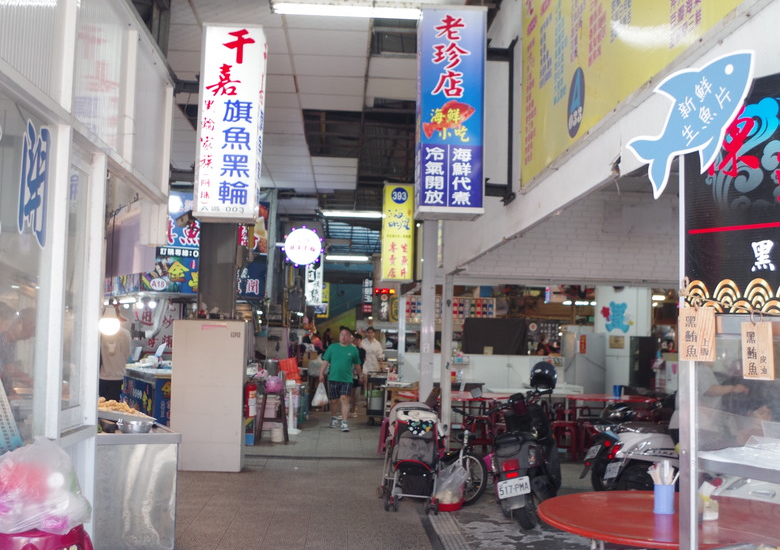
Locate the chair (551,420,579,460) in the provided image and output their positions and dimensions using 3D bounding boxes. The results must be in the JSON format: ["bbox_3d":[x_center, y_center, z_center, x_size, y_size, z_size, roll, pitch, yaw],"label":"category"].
[{"bbox_3d":[2.200,2.055,10.978,0.330,0.460,0.330,1,-4,-3],"label":"chair"}]

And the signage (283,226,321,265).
[{"bbox_3d":[-1.272,-0.416,12.802,0.560,0.560,0.120,1,-4,-3],"label":"signage"}]

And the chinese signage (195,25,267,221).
[{"bbox_3d":[-1.028,-0.966,5.675,0.373,1.232,0.300,1,-4,-3],"label":"chinese signage"}]

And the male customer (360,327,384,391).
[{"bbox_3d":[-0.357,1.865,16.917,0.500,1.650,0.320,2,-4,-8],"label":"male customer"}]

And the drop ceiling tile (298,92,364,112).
[{"bbox_3d":[-0.550,-1.649,8.325,0.593,0.020,0.569,1,-4,-3],"label":"drop ceiling tile"}]

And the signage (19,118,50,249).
[{"bbox_3d":[-1.278,-0.323,3.159,0.020,0.436,0.324,1,-4,-3],"label":"signage"}]

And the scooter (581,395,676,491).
[{"bbox_3d":[2.732,1.593,8.093,1.780,1.100,0.680,3,-4,-18],"label":"scooter"}]

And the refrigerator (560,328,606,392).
[{"bbox_3d":[3.108,1.723,14.210,0.560,1.580,0.600,2,-4,-11],"label":"refrigerator"}]

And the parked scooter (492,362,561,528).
[{"bbox_3d":[1.227,1.473,7.603,0.660,1.200,1.780,0,-4,16],"label":"parked scooter"}]

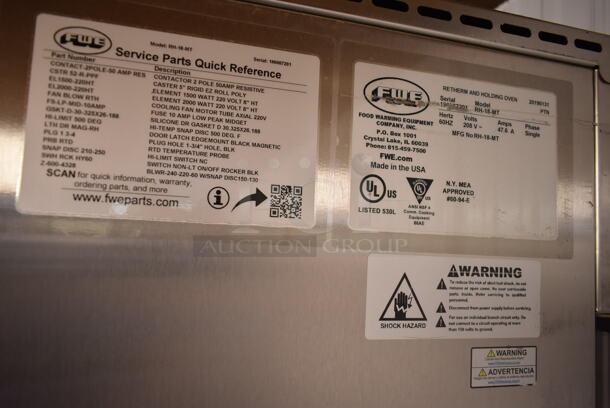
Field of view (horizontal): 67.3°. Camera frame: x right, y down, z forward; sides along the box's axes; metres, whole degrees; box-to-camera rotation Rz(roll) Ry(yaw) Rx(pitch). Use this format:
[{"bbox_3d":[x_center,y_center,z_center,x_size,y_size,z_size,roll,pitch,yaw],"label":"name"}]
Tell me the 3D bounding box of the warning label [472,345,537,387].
[{"bbox_3d":[0.129,0.105,0.295,0.051,0.025,0.001,4,-4,-16],"label":"warning label"}]

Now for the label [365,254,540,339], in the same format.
[{"bbox_3d":[0.097,0.060,0.289,0.126,0.051,0.001,4,-4,-16],"label":"label"}]

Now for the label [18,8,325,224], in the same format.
[{"bbox_3d":[-0.066,-0.041,0.248,0.152,0.102,0.001,4,-4,-16],"label":"label"}]

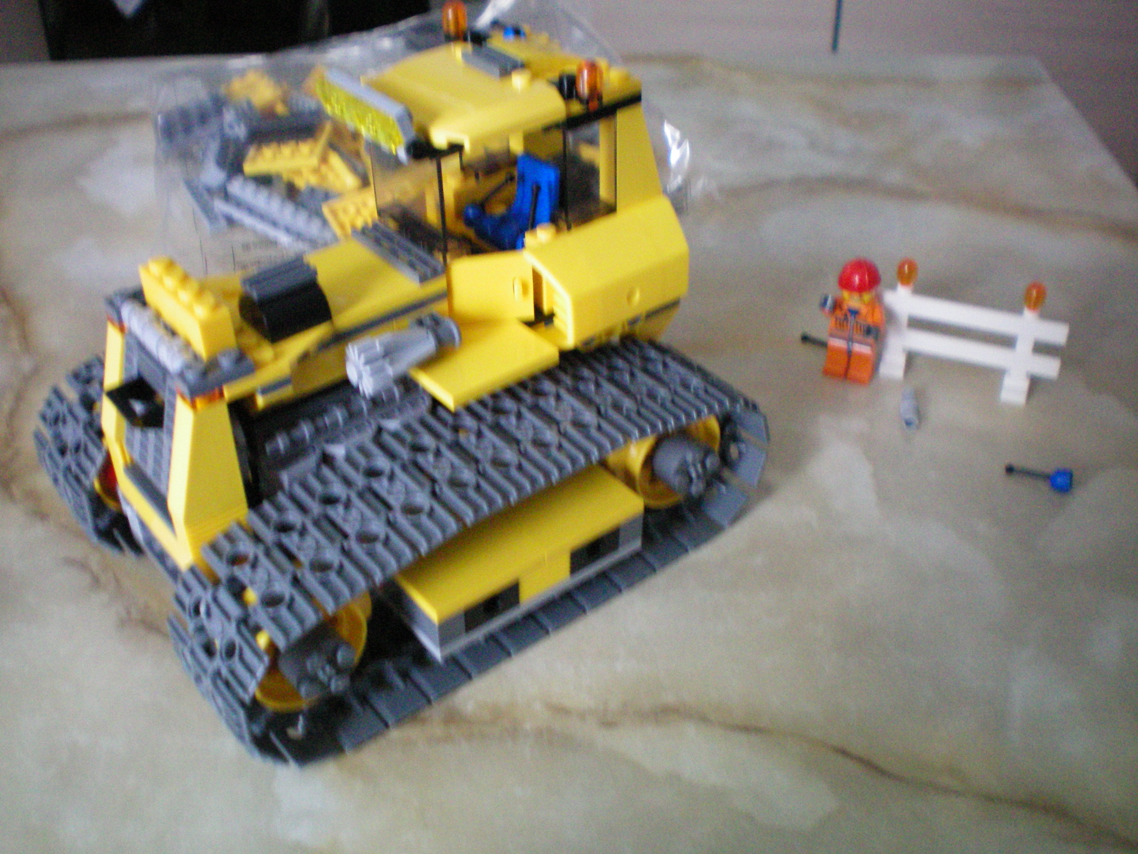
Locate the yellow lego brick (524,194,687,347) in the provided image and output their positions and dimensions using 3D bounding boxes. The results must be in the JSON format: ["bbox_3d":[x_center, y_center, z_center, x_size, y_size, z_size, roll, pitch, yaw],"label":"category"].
[{"bbox_3d":[0.012,-0.041,0.324,0.045,0.021,0.018,-26,42,-29],"label":"yellow lego brick"}]

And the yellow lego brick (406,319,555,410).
[{"bbox_3d":[-0.021,-0.016,0.315,0.032,0.004,0.018,-26,43,-29],"label":"yellow lego brick"}]

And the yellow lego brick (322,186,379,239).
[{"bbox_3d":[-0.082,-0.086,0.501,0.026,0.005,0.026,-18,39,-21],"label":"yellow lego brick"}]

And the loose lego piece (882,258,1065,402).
[{"bbox_3d":[0.126,-0.028,0.401,0.062,0.034,0.008,13,39,20],"label":"loose lego piece"}]

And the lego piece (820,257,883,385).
[{"bbox_3d":[0.092,-0.034,0.404,0.021,0.041,0.013,14,39,20],"label":"lego piece"}]

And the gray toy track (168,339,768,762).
[{"bbox_3d":[-0.020,0.025,0.319,0.159,0.050,0.040,-26,42,-29],"label":"gray toy track"}]

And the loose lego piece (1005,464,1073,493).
[{"bbox_3d":[0.138,0.014,0.366,0.018,0.006,0.007,11,38,16],"label":"loose lego piece"}]

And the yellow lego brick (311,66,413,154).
[{"bbox_3d":[-0.048,-0.074,0.293,0.006,0.011,0.032,-34,46,-21],"label":"yellow lego brick"}]

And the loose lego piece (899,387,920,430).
[{"bbox_3d":[0.108,-0.006,0.396,0.006,0.006,0.018,5,37,8],"label":"loose lego piece"}]

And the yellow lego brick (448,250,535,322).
[{"bbox_3d":[-0.021,-0.037,0.321,0.024,0.019,0.006,2,36,5],"label":"yellow lego brick"}]

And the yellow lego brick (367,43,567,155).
[{"bbox_3d":[-0.026,-0.083,0.308,0.039,0.012,0.032,-26,43,-29],"label":"yellow lego brick"}]

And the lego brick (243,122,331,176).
[{"bbox_3d":[-0.122,-0.120,0.539,0.032,0.006,0.028,-5,30,15],"label":"lego brick"}]

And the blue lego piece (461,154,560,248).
[{"bbox_3d":[-0.015,-0.061,0.334,0.021,0.019,0.017,-26,43,-29],"label":"blue lego piece"}]

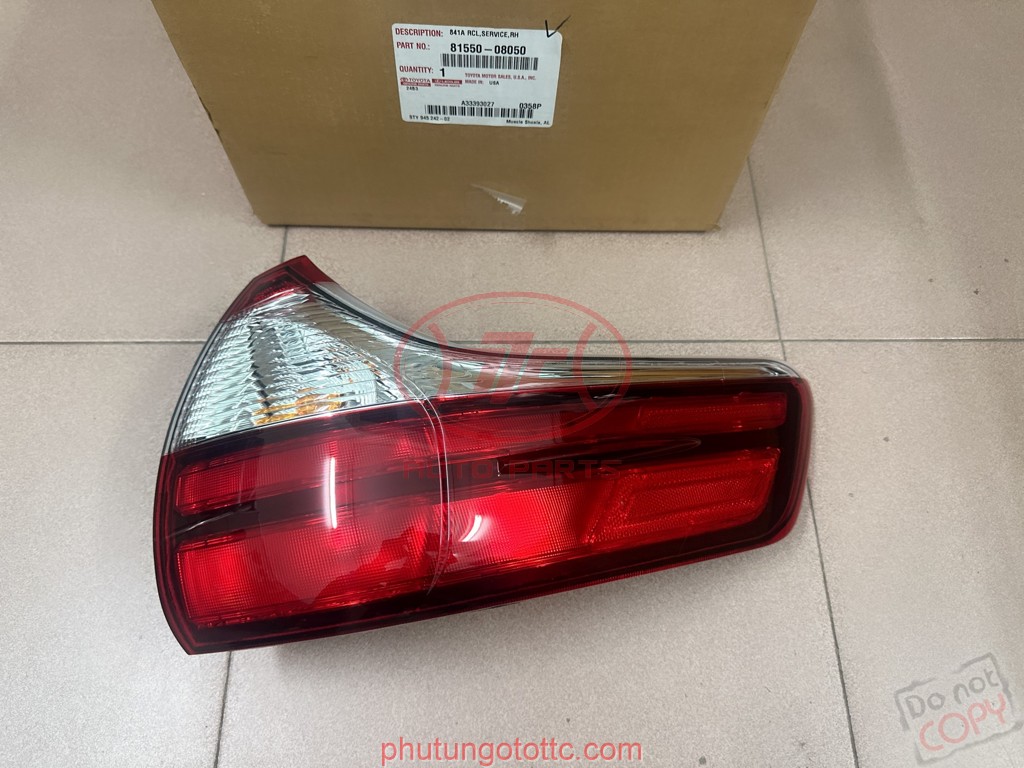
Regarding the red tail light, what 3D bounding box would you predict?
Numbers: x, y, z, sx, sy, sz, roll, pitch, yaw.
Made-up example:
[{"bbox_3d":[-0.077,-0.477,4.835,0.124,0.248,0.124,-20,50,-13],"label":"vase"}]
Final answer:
[{"bbox_3d":[-0.002,0.025,0.450,0.427,0.160,0.262,-2,68,-2],"label":"red tail light"}]

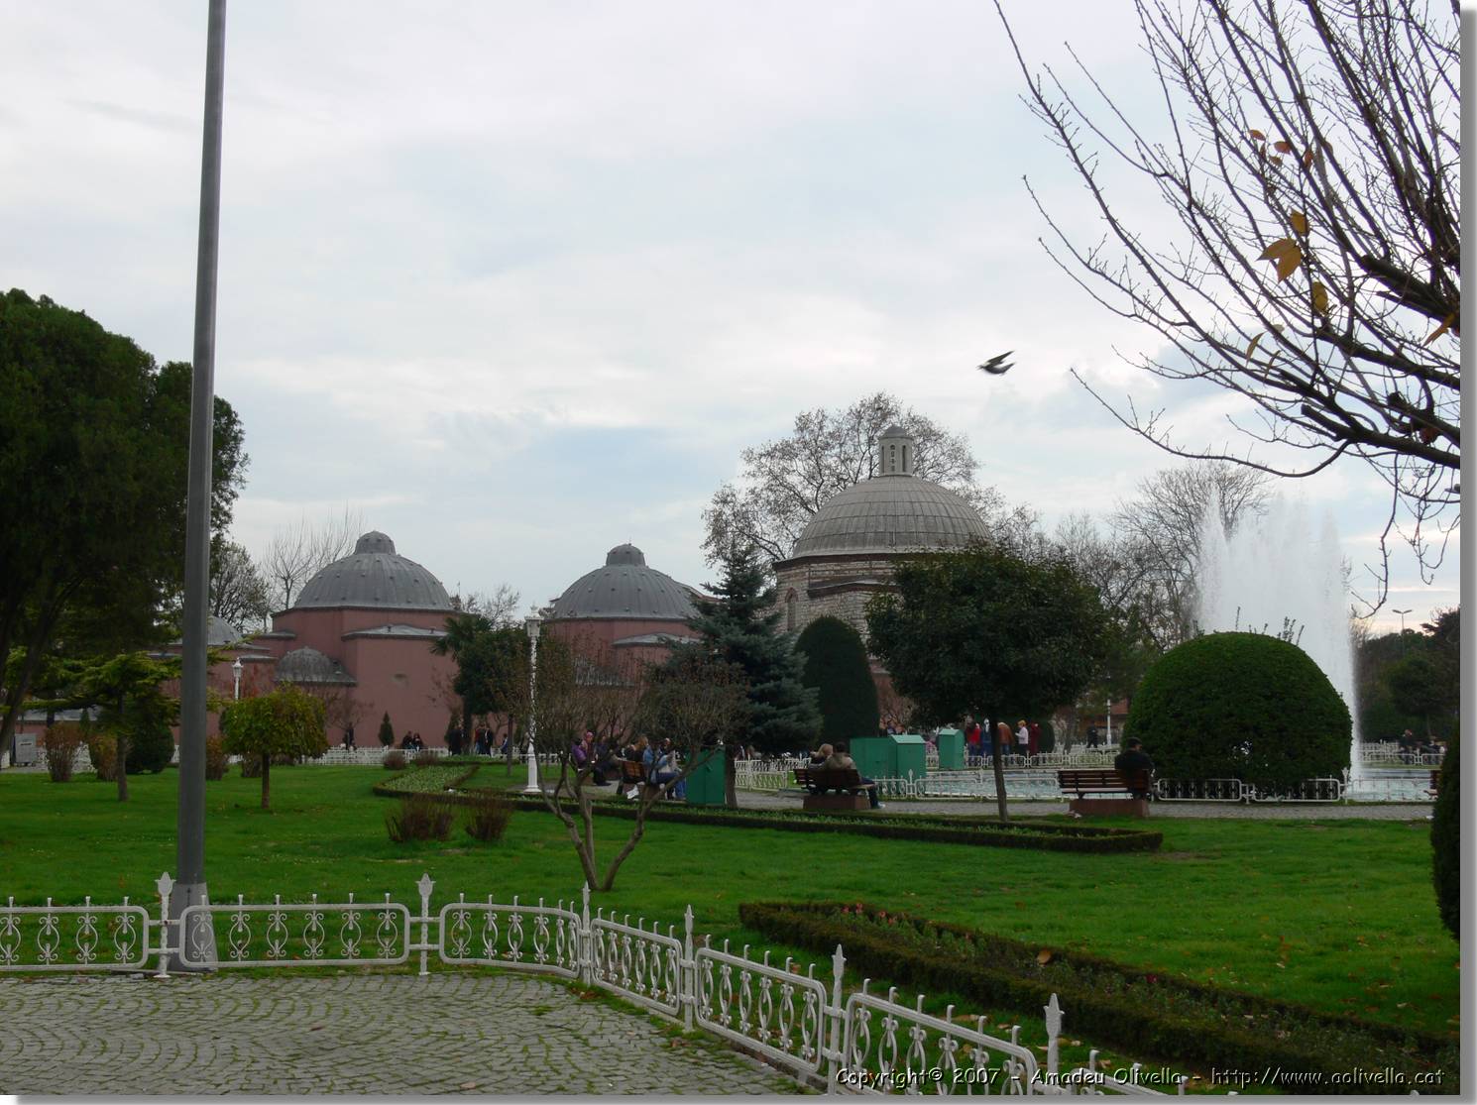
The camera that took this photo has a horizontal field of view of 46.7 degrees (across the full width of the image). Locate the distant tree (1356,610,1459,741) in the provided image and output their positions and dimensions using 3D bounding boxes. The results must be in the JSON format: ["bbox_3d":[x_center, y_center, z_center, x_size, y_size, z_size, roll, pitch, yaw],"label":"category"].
[{"bbox_3d":[37.342,7.050,94.767,6.300,7.957,5.800,0,-6,0],"label":"distant tree"}]

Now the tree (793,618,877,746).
[{"bbox_3d":[2.648,3.736,46.690,2.450,4.100,2.450,0,-5,0],"label":"tree"}]

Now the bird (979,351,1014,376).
[{"bbox_3d":[2.726,-1.990,18.000,0.360,0.250,0.420,0,-5,0],"label":"bird"}]

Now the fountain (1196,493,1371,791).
[{"bbox_3d":[14.812,2.394,46.491,4.700,7.705,4.600,0,-6,0],"label":"fountain"}]

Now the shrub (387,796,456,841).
[{"bbox_3d":[-4.379,3.664,23.453,0.930,0.634,0.800,0,-6,0],"label":"shrub"}]

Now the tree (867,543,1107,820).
[{"bbox_3d":[4.198,2.165,28.827,4.000,4.676,3.900,0,-6,0],"label":"tree"}]

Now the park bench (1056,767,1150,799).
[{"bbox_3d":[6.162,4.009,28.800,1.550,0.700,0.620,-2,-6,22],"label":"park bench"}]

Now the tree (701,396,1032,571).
[{"bbox_3d":[9.465,0.592,128.000,23.500,24.500,22.000,0,-5,0],"label":"tree"}]

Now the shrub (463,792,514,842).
[{"bbox_3d":[-3.431,3.632,23.456,0.700,0.697,0.680,0,-6,0],"label":"shrub"}]

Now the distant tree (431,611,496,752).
[{"bbox_3d":[-13.176,6.348,82.777,3.300,6.991,3.200,0,-6,0],"label":"distant tree"}]

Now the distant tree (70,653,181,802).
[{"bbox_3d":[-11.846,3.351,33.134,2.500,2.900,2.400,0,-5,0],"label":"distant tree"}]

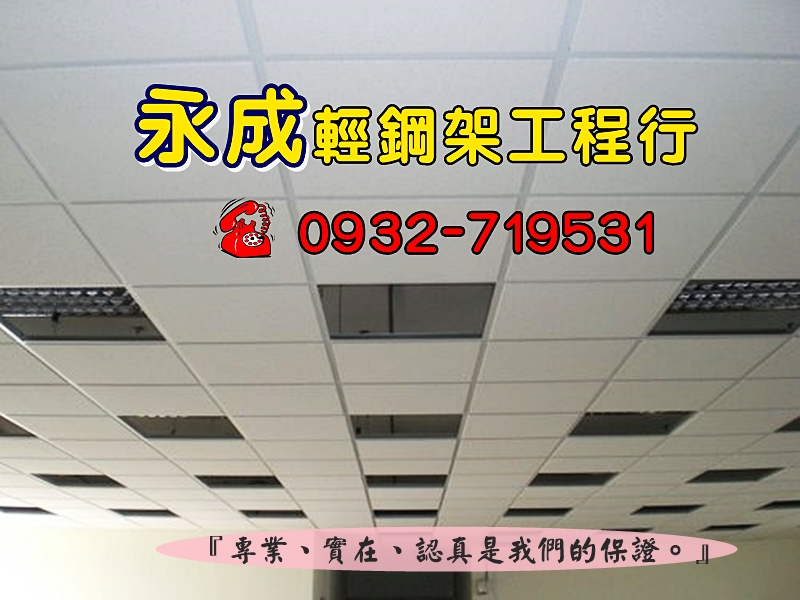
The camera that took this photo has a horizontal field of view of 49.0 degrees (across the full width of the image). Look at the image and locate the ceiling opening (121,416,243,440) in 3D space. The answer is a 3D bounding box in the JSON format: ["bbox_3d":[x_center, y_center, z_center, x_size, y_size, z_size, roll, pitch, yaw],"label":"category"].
[{"bbox_3d":[-1.169,0.686,4.792,0.585,0.050,0.585,-1,-21,0],"label":"ceiling opening"}]

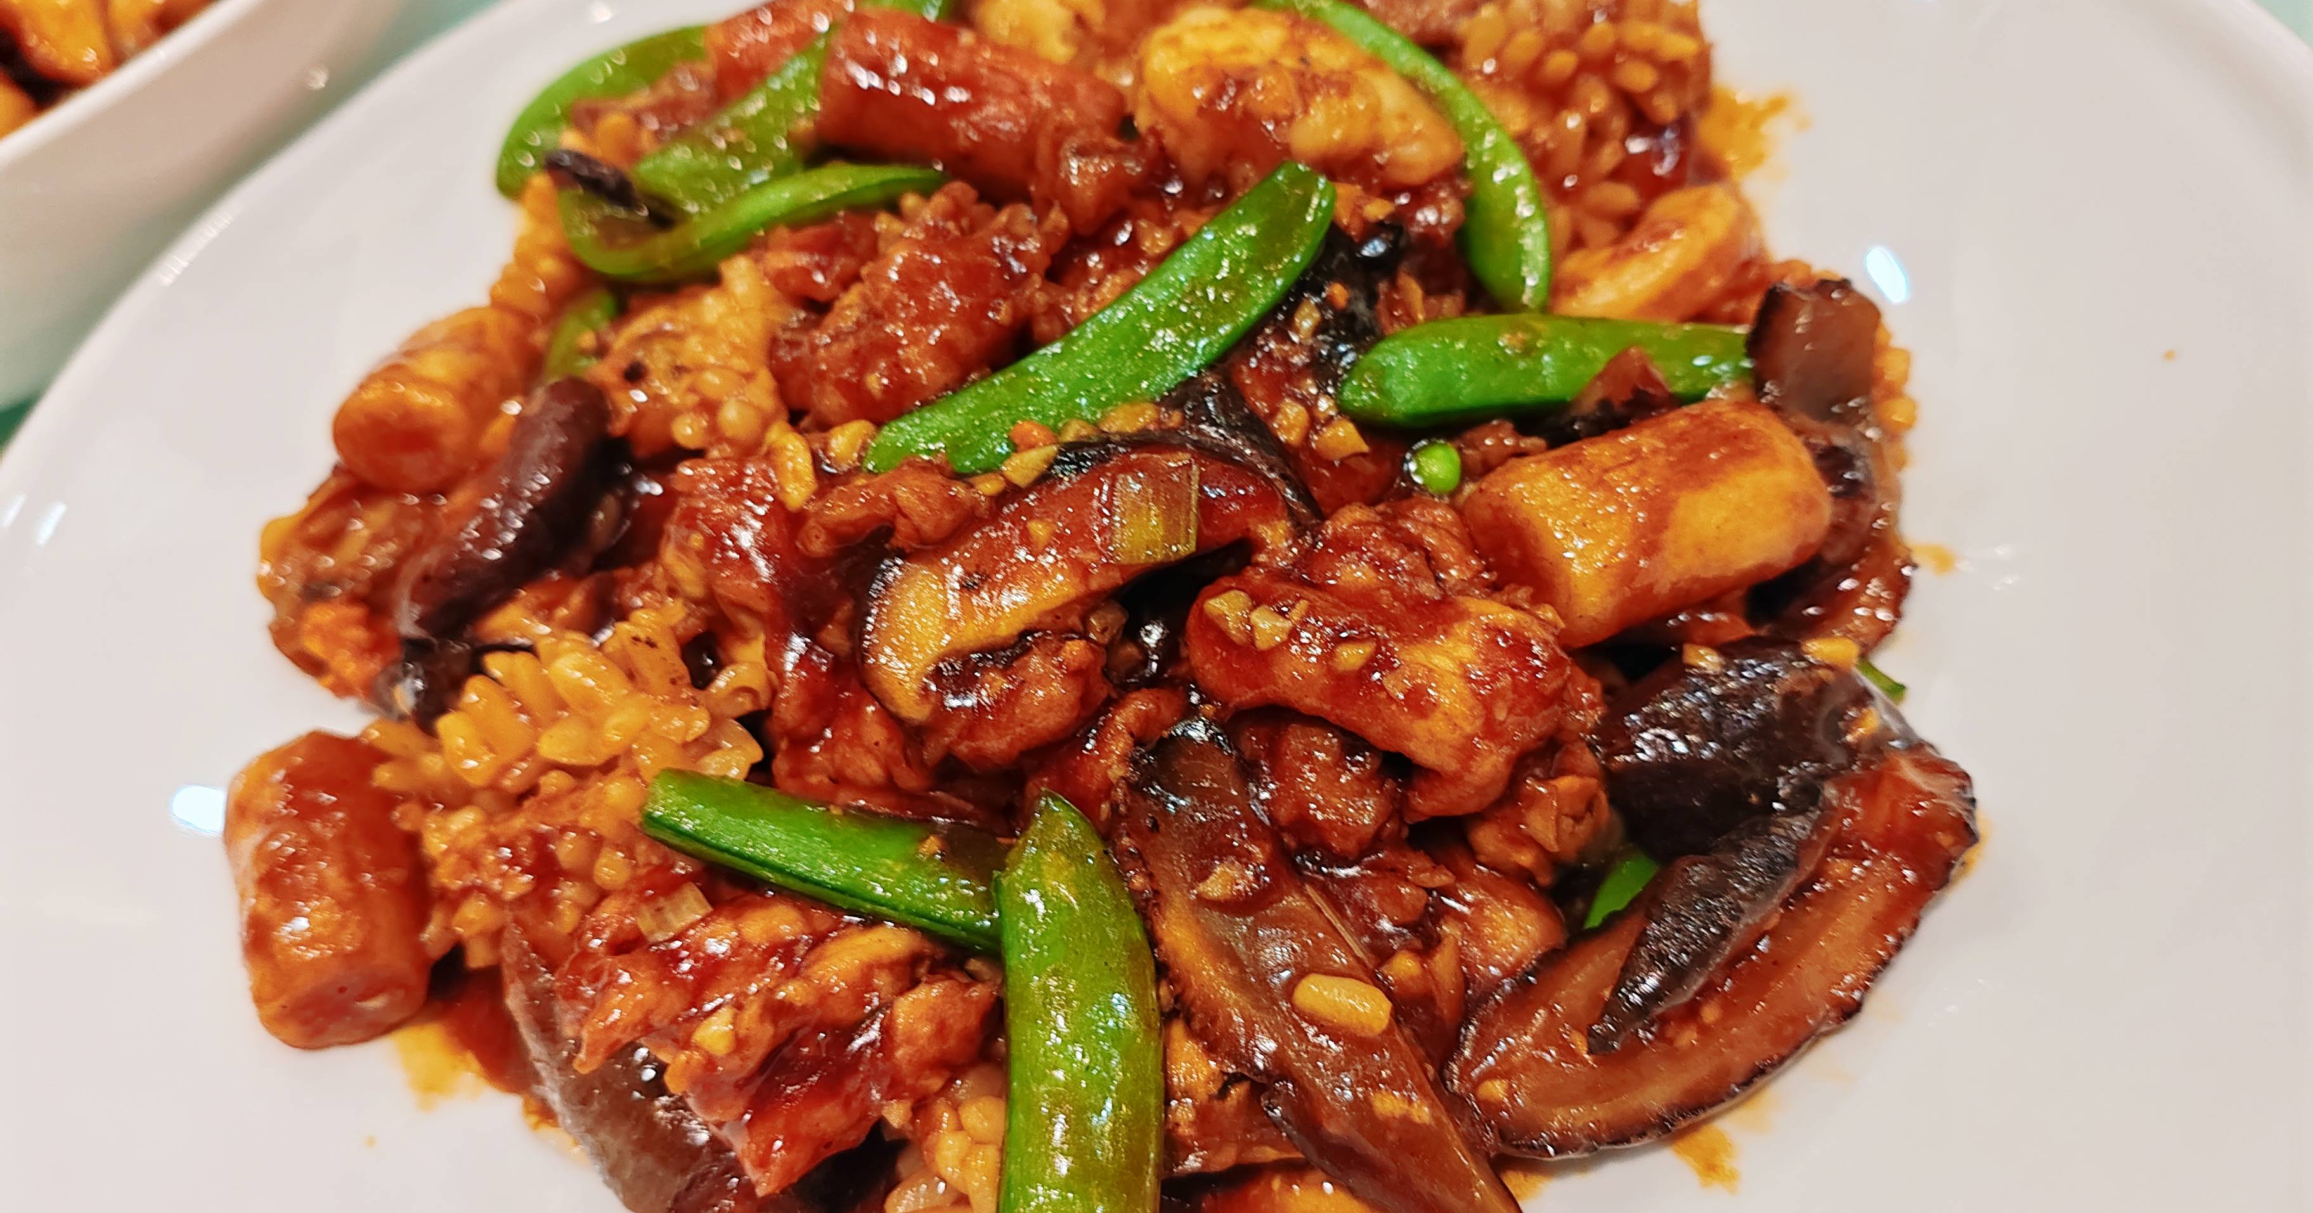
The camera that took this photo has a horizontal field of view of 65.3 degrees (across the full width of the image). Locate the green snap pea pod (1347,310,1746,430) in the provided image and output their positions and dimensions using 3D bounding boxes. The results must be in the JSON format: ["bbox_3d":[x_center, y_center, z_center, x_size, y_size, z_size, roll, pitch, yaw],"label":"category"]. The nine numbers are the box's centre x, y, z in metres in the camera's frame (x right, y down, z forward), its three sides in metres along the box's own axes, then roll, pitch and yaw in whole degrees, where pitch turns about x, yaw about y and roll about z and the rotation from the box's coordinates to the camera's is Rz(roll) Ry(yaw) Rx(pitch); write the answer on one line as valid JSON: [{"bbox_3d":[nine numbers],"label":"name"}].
[{"bbox_3d":[0.043,-0.025,0.191,0.044,0.008,0.011,-2,76,1],"label":"green snap pea pod"}]

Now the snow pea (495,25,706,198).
[{"bbox_3d":[-0.076,-0.072,0.260,0.038,0.010,0.016,-30,71,-6],"label":"snow pea"}]

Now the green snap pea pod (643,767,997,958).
[{"bbox_3d":[-0.029,0.024,0.166,0.043,0.007,0.009,11,62,20],"label":"green snap pea pod"}]

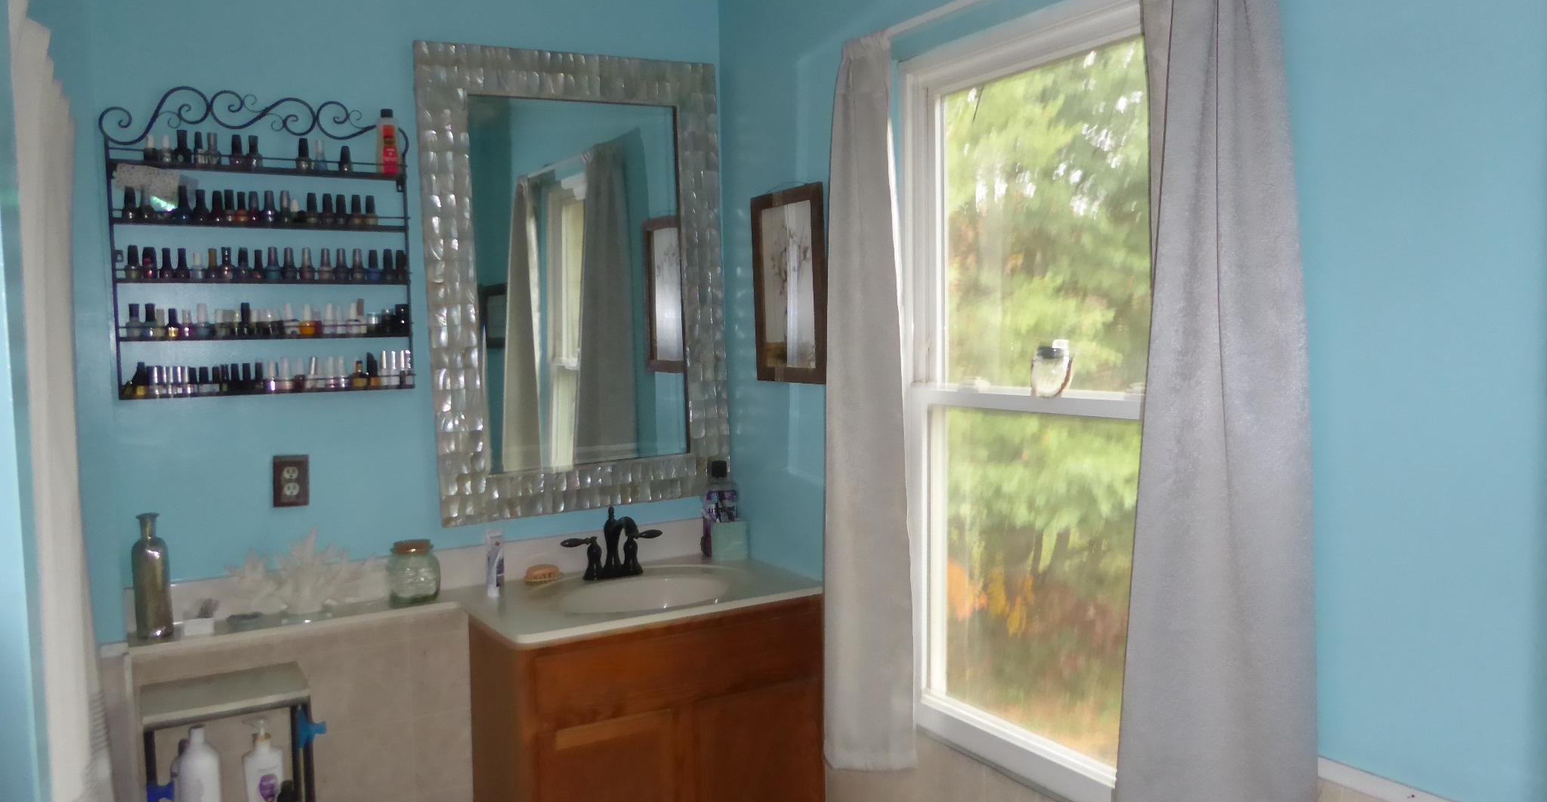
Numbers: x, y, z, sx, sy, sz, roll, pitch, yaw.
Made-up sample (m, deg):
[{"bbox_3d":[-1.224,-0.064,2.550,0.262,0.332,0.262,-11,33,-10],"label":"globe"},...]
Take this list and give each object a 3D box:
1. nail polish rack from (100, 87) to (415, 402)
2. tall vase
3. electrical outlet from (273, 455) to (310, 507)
[{"bbox_3d":[-1.162,-0.357,2.467,0.628,0.683,0.057,-4,4,-30],"label":"nail polish rack"},{"bbox_3d":[-1.363,0.383,2.363,0.082,0.277,0.082,-4,4,-30],"label":"tall vase"},{"bbox_3d":[-1.140,0.190,2.537,0.076,0.120,0.010,-4,4,-30],"label":"electrical outlet"}]

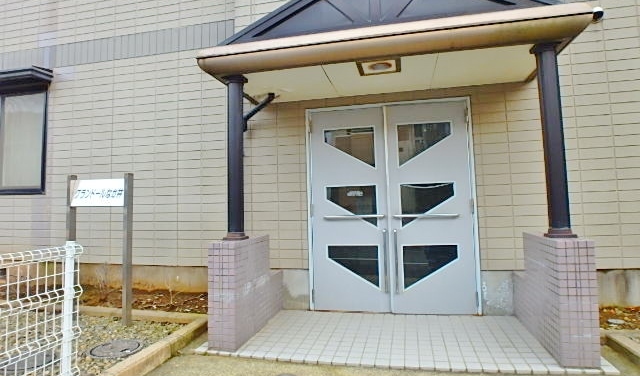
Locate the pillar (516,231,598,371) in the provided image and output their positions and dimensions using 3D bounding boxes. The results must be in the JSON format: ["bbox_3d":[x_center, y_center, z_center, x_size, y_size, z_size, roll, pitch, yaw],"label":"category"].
[{"bbox_3d":[1.765,0.761,2.985,0.225,0.805,1.125,-2,-3,12],"label":"pillar"}]

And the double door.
[{"bbox_3d":[0.678,0.190,3.825,1.610,2.040,0.100,-2,-3,12],"label":"double door"}]

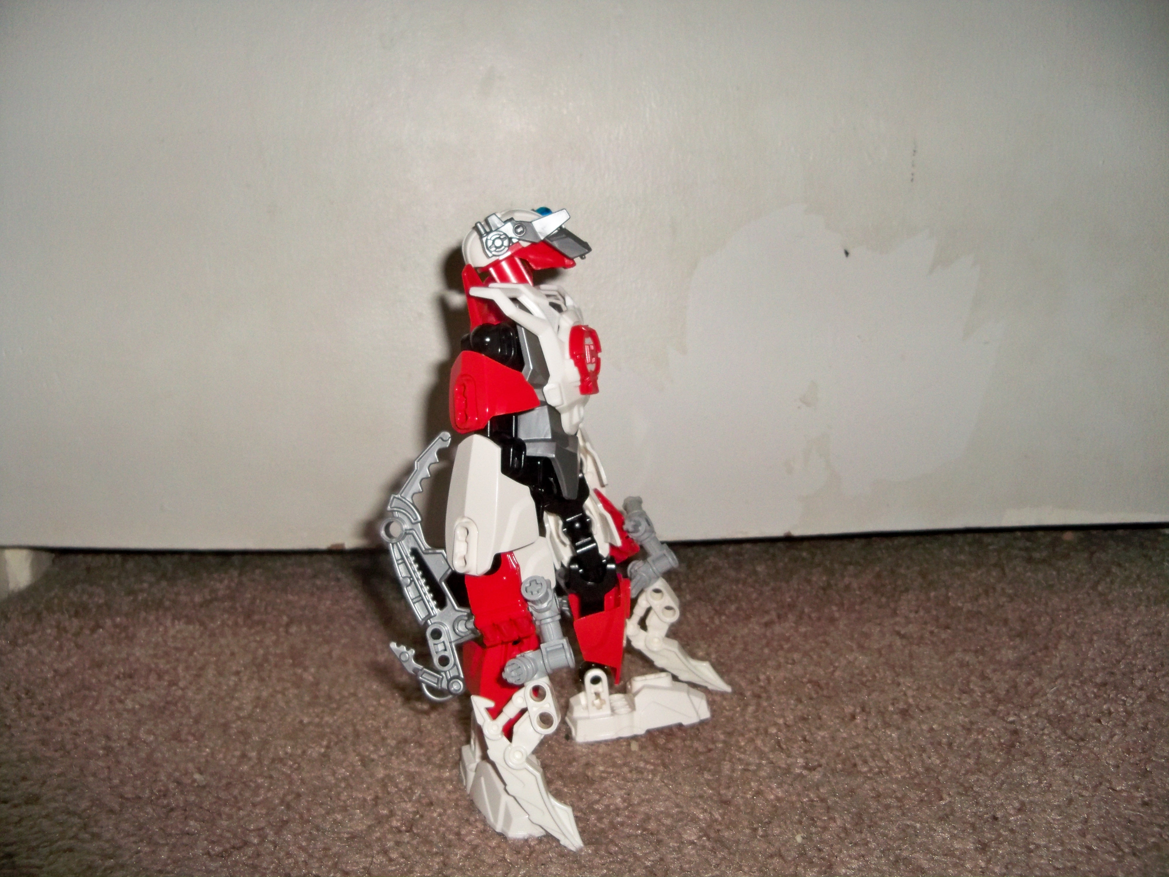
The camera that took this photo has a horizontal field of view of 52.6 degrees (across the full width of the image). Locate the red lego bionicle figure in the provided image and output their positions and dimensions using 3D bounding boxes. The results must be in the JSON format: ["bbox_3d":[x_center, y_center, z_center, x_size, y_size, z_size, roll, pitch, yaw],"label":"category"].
[{"bbox_3d":[-0.006,0.018,0.386,0.087,0.185,0.126,4,12,22],"label":"red lego bionicle figure"}]

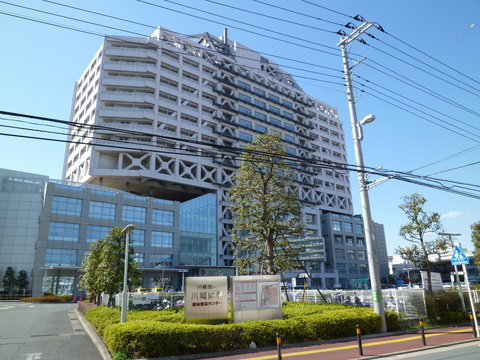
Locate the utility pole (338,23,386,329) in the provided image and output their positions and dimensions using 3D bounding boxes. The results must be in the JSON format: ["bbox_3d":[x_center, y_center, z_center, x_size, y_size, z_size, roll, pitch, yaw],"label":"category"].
[{"bbox_3d":[5.373,-0.690,14.046,0.700,12.800,1.900,8,-19,-30],"label":"utility pole"}]

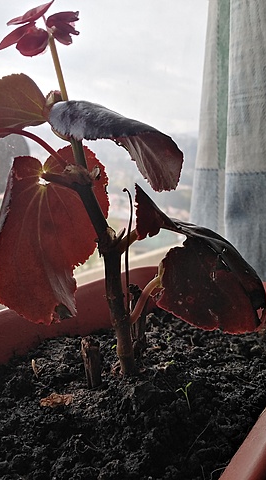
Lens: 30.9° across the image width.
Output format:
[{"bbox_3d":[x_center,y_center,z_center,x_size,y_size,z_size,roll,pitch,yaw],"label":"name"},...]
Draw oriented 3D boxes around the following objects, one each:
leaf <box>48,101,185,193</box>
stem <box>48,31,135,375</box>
[{"bbox_3d":[-0.010,-0.051,0.261,0.074,0.044,0.050,6,9,0],"label":"leaf"},{"bbox_3d":[-0.022,-0.018,0.277,0.028,0.201,0.026,-12,6,0],"label":"stem"}]

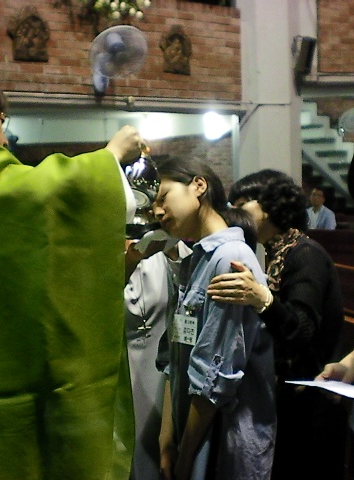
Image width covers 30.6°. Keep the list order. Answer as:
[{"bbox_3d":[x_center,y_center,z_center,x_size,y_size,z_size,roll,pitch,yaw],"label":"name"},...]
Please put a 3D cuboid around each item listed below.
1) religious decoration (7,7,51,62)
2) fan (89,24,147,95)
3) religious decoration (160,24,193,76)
[{"bbox_3d":[-1.077,-1.494,4.694,0.325,0.405,0.075,-5,7,-33],"label":"religious decoration"},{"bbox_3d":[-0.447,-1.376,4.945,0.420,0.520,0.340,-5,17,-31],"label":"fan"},{"bbox_3d":[-0.013,-1.588,5.394,0.325,0.405,0.075,-5,7,-33],"label":"religious decoration"}]

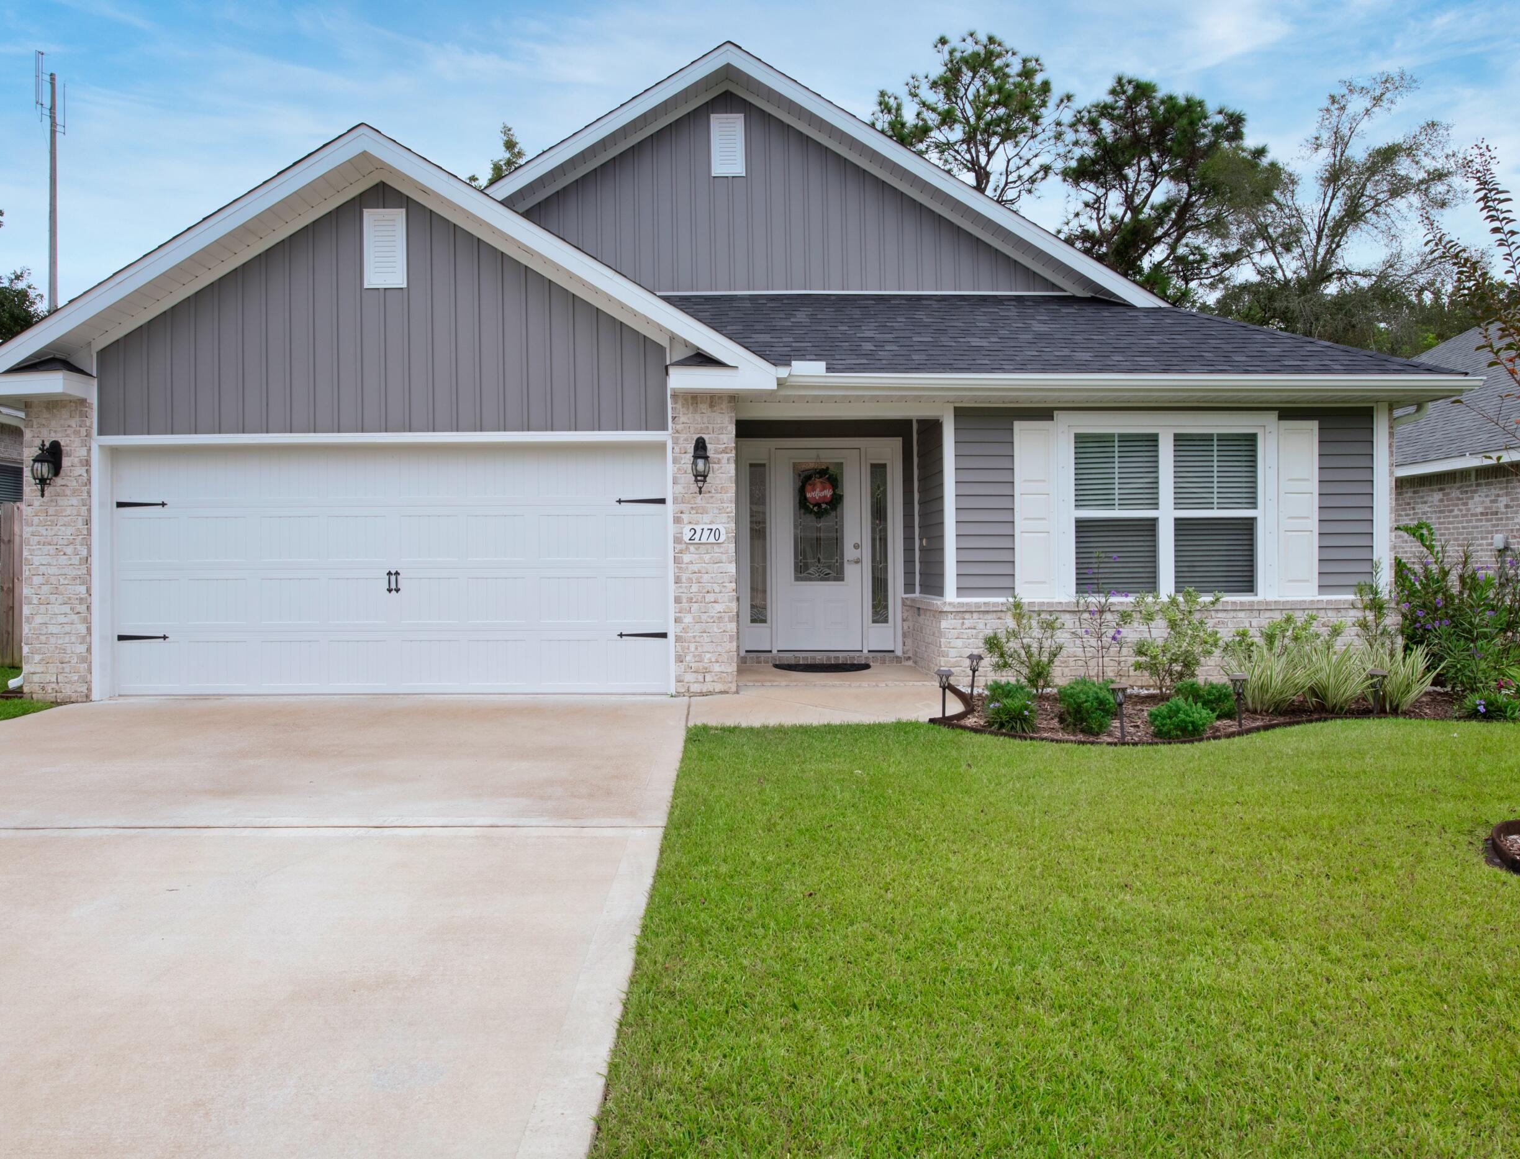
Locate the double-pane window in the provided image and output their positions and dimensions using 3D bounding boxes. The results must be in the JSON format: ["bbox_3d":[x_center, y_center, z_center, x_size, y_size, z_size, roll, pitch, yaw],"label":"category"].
[{"bbox_3d":[3.664,-0.607,10.020,1.700,1.530,0.100,0,0,0],"label":"double-pane window"}]

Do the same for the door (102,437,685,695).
[{"bbox_3d":[-3.232,-0.087,9.770,4.840,2.140,0.060,-1,1,-3],"label":"door"}]

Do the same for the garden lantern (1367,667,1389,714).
[{"bbox_3d":[4.463,0.809,8.020,0.125,0.345,0.125,-1,1,-3],"label":"garden lantern"}]

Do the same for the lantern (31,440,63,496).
[{"bbox_3d":[-6.005,-0.926,9.340,0.160,0.485,0.270,0,0,0],"label":"lantern"}]

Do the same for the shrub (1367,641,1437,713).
[{"bbox_3d":[4.750,0.724,8.220,0.540,0.530,0.500,-1,1,-3],"label":"shrub"}]

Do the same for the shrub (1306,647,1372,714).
[{"bbox_3d":[4.407,0.755,8.450,0.510,0.520,0.500,0,0,0],"label":"shrub"}]

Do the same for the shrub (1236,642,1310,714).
[{"bbox_3d":[3.901,0.749,8.450,0.530,0.530,0.520,0,0,0],"label":"shrub"}]

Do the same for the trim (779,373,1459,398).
[{"bbox_3d":[3.183,-1.671,9.550,6.050,0.200,0.150,0,0,0],"label":"trim"}]

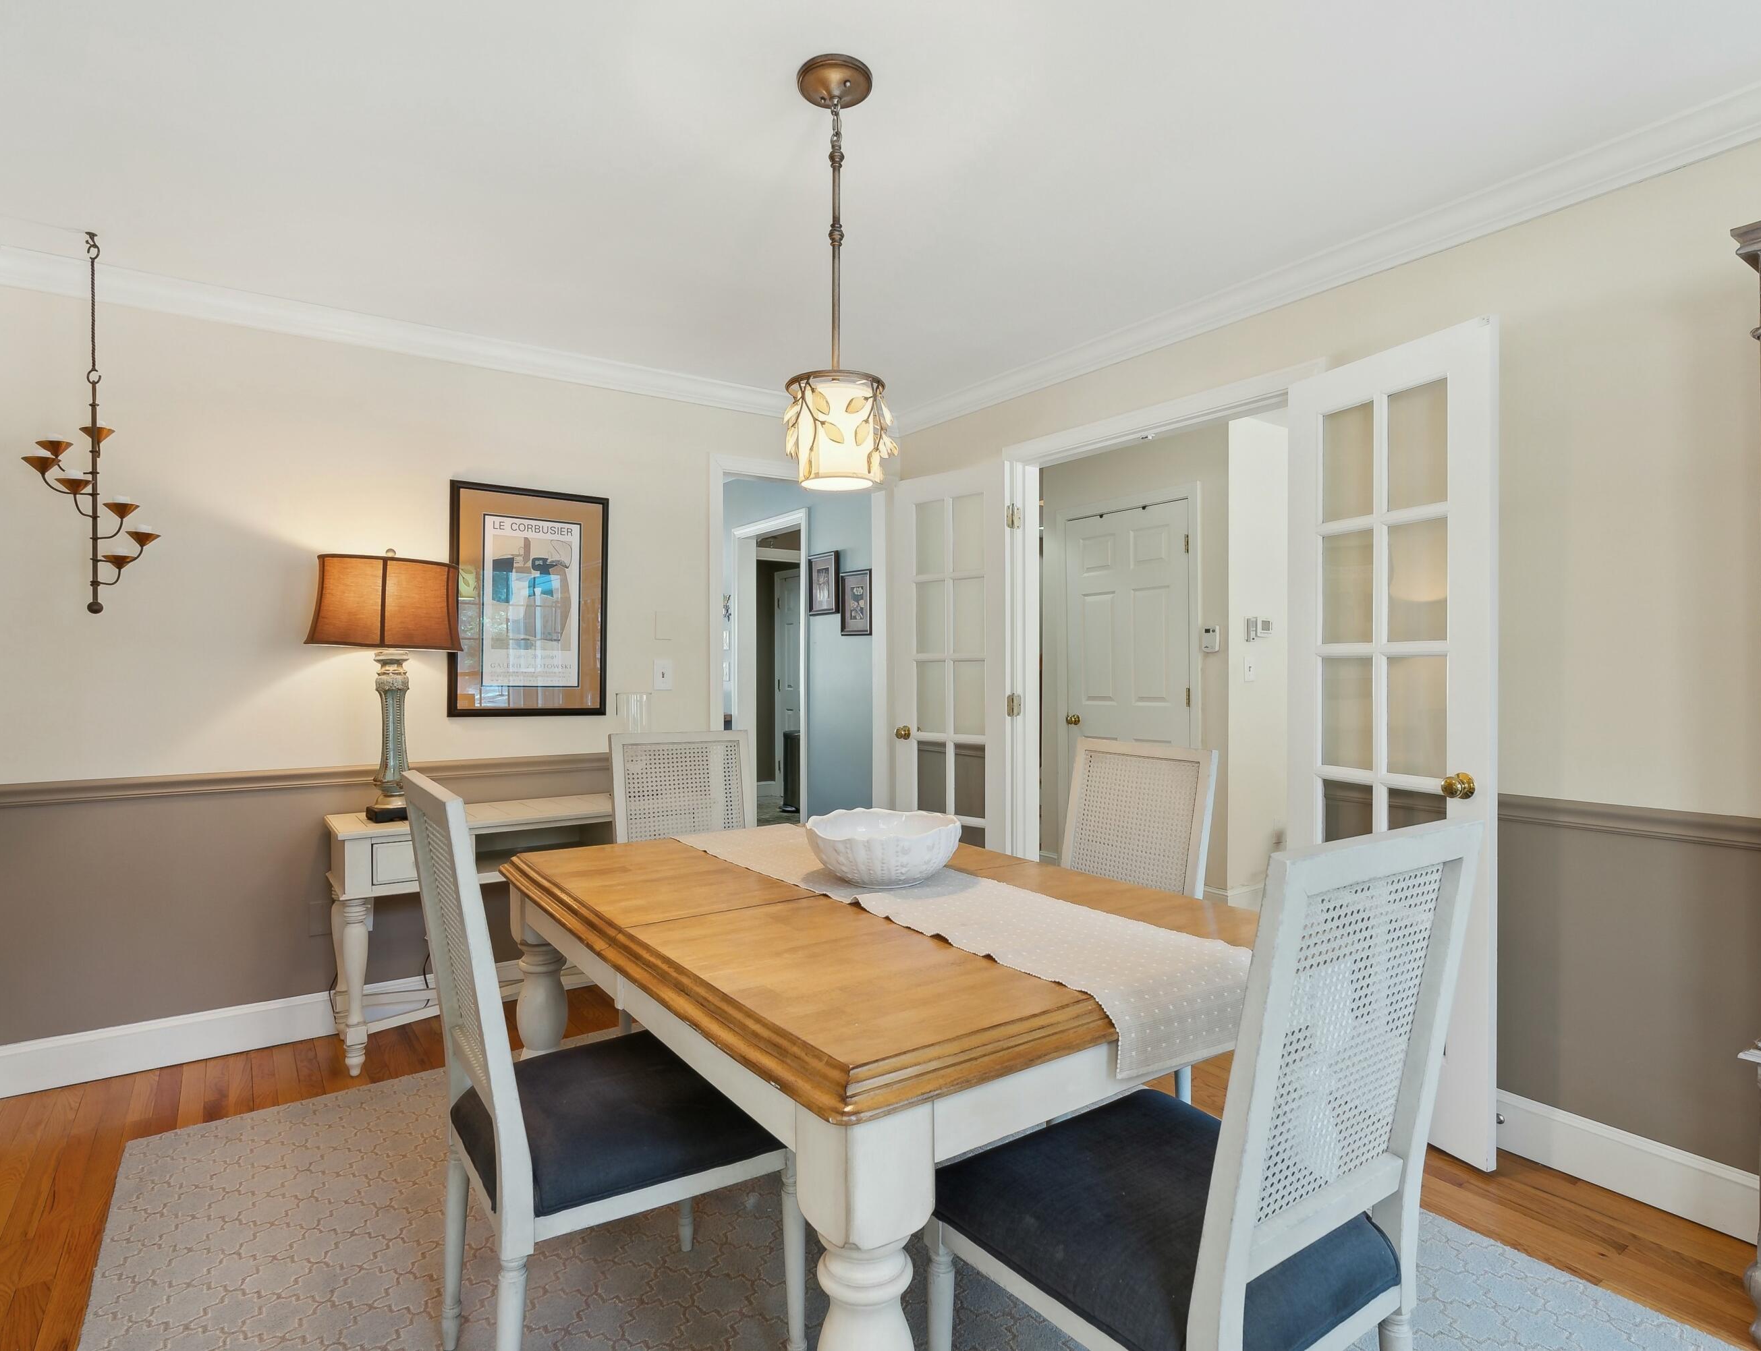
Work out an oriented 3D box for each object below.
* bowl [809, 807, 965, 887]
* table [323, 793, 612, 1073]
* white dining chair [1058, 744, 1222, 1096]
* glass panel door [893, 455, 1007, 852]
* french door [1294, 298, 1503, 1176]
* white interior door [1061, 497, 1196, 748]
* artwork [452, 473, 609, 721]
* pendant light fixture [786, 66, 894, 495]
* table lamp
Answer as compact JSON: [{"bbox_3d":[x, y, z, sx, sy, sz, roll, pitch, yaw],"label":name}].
[{"bbox_3d":[0.007,0.379,1.954,0.330,0.125,0.330,0,0,0],"label":"bowl"},{"bbox_3d":[-1.205,0.830,3.128,1.190,0.735,0.445,-1,1,-35],"label":"table"},{"bbox_3d":[0.436,0.681,2.113,0.560,1.020,0.490,0,1,-31],"label":"white dining chair"},{"bbox_3d":[0.296,0.157,3.833,0.600,2.035,0.040,0,1,44],"label":"glass panel door"},{"bbox_3d":[1.347,0.165,2.416,0.040,2.035,0.595,0,1,-23],"label":"french door"},{"bbox_3d":[1.294,0.151,4.739,0.040,2.030,0.800,-1,1,-35],"label":"white interior door"},{"bbox_3d":[-1.305,-0.269,3.376,0.575,0.850,0.025,1,0,-35],"label":"artwork"},{"bbox_3d":[-0.089,-0.791,1.805,0.225,0.800,0.225,0,0,0],"label":"pendant light fixture"},{"bbox_3d":[-1.580,0.034,2.902,0.430,0.865,0.270,-1,1,-35],"label":"table lamp"}]

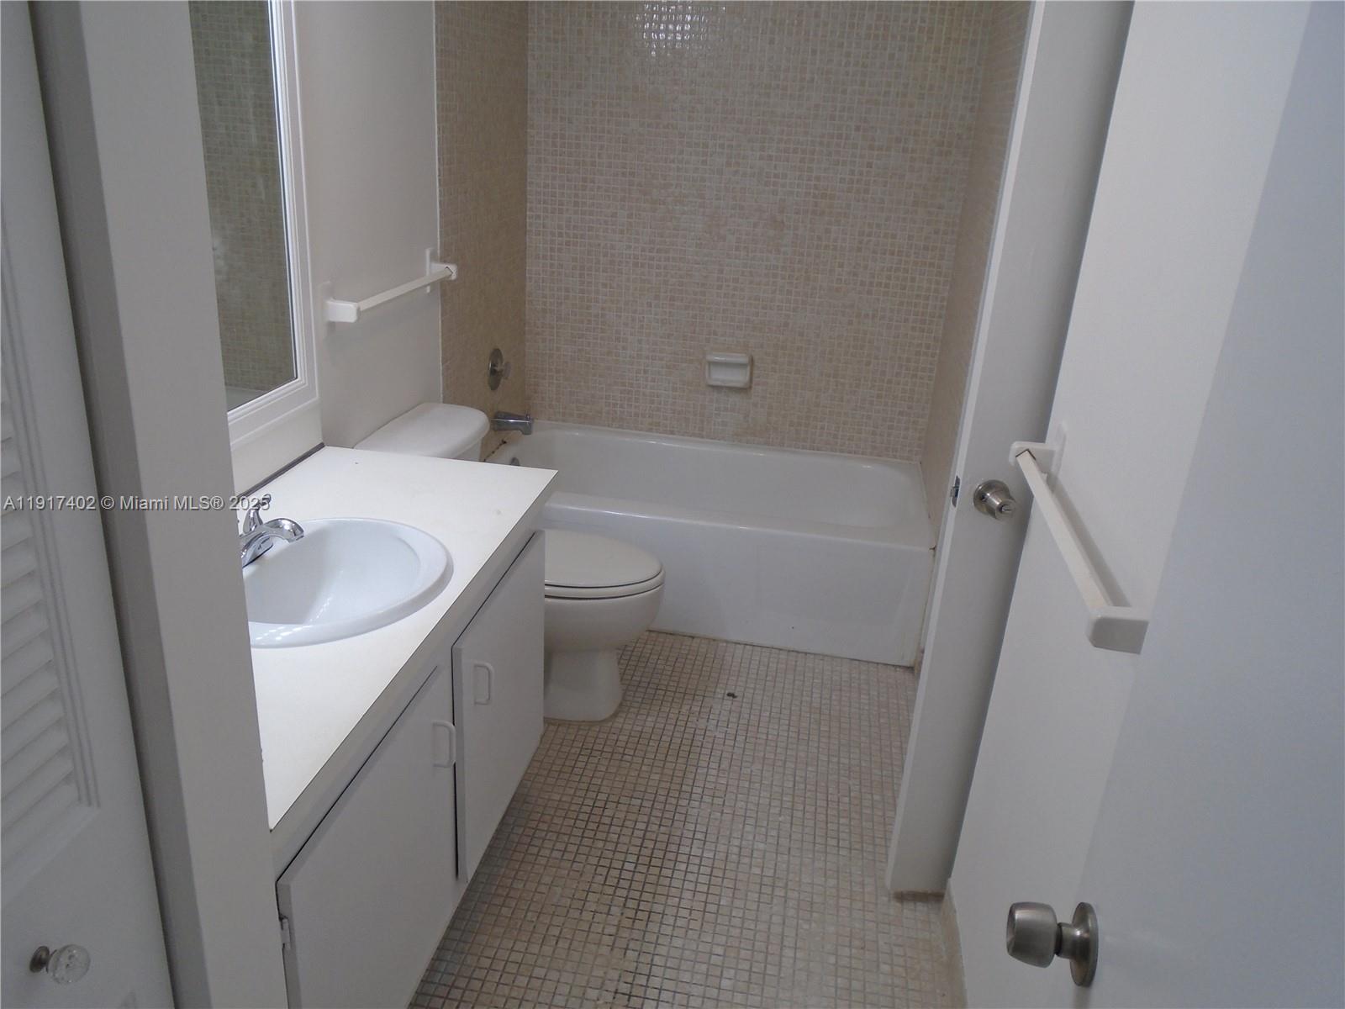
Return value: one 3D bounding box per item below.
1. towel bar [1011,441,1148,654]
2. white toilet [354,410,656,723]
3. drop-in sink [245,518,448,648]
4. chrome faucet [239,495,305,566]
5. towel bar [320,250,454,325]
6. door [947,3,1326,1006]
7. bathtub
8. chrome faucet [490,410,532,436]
[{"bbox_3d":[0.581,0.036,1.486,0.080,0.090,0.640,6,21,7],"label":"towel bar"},{"bbox_3d":[-0.382,0.169,2.715,0.740,0.750,0.440,6,21,7],"label":"white toilet"},{"bbox_3d":[-0.606,0.190,1.714,0.425,0.180,0.480,6,21,7],"label":"drop-in sink"},{"bbox_3d":[-0.685,0.053,1.679,0.150,0.110,0.160,6,21,7],"label":"chrome faucet"},{"bbox_3d":[-0.678,-0.532,2.490,0.078,0.100,0.640,6,21,7],"label":"towel bar"},{"bbox_3d":[0.631,0.028,1.518,0.045,2.000,0.750,6,21,7],"label":"door"},{"bbox_3d":[0.095,0.090,3.503,1.495,0.392,0.830,6,21,7],"label":"bathtub"},{"bbox_3d":[-0.552,-0.280,3.476,0.145,0.075,0.058,6,21,7],"label":"chrome faucet"}]

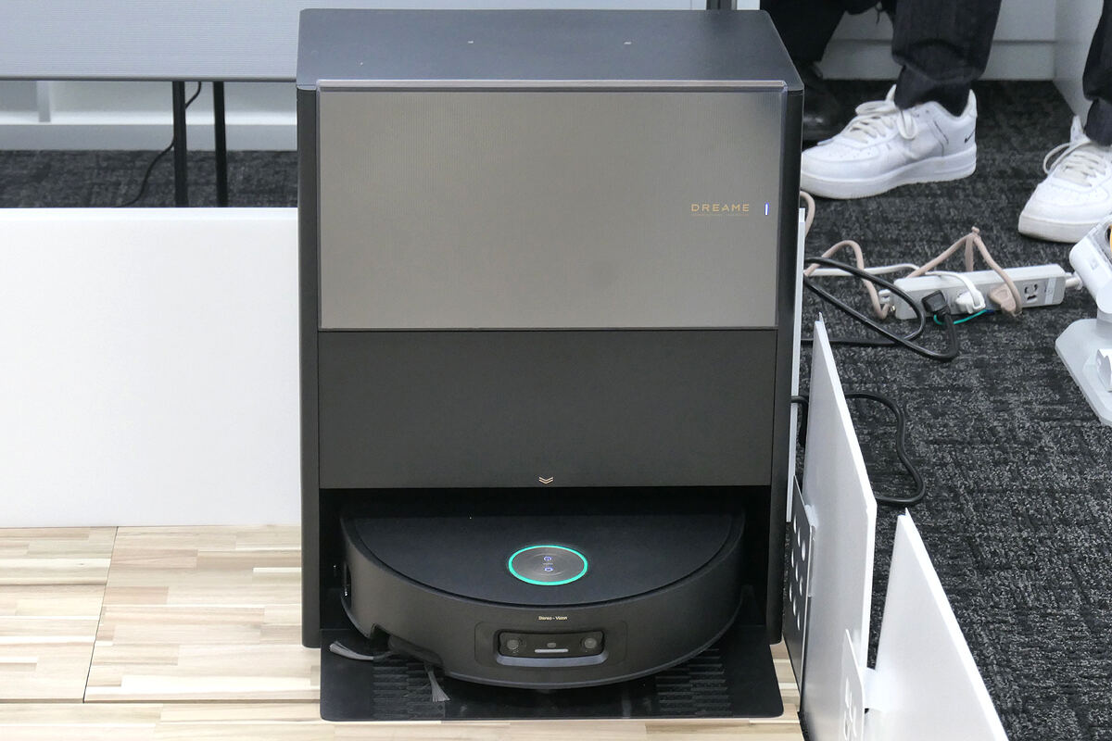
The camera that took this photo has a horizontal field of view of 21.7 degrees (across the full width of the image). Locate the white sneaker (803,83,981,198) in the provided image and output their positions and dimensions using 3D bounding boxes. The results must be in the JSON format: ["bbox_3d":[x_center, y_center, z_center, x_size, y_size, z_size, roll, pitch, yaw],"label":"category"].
[{"bbox_3d":[0.443,-0.320,3.915,0.293,0.130,0.107,-10,24,-27],"label":"white sneaker"}]

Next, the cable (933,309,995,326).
[{"bbox_3d":[0.479,-0.068,3.420,0.068,0.014,0.035,-5,22,-16],"label":"cable"}]

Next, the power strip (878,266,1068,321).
[{"bbox_3d":[0.491,-0.094,3.461,0.236,0.036,0.043,-5,22,-16],"label":"power strip"}]

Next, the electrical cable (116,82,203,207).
[{"bbox_3d":[-0.518,-0.303,3.782,0.115,0.165,0.090,0,21,-3],"label":"electrical cable"}]

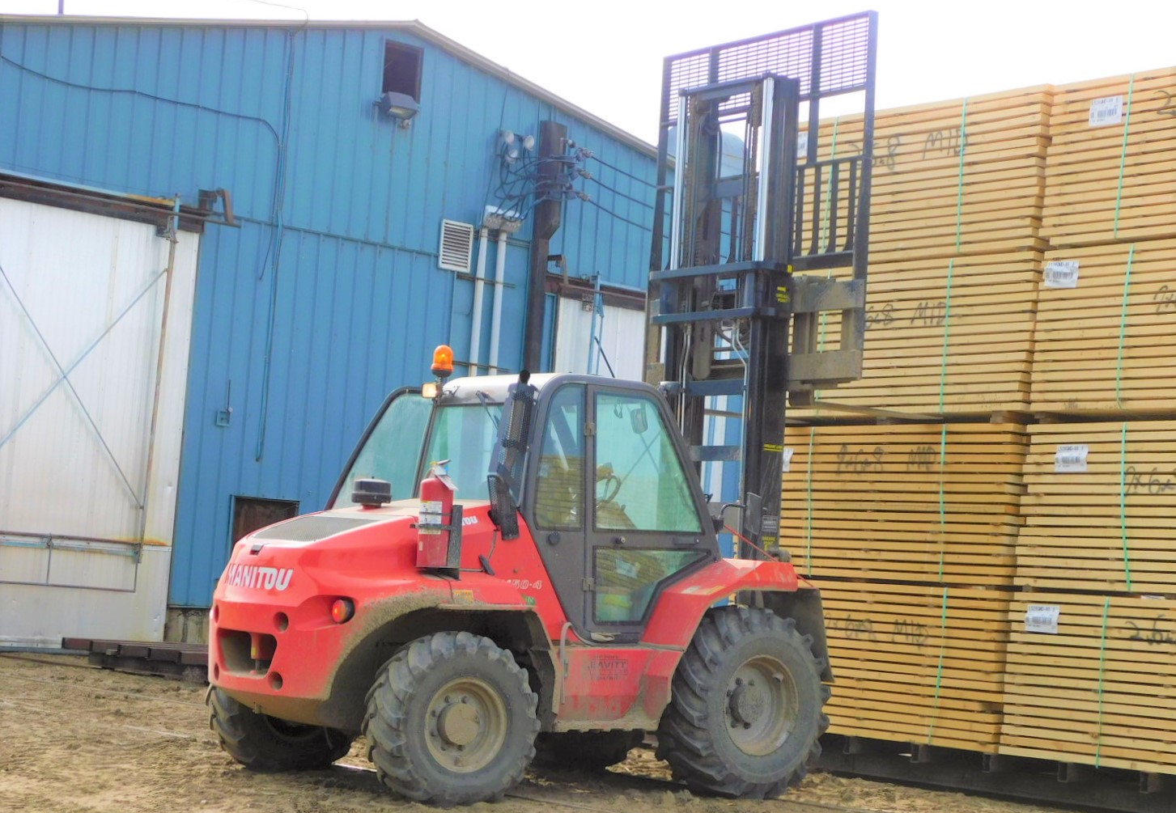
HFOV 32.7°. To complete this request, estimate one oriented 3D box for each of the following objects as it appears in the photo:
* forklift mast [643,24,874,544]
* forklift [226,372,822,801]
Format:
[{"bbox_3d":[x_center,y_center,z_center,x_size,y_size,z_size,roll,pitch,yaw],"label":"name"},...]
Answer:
[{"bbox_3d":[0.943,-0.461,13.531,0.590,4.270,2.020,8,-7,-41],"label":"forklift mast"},{"bbox_3d":[-0.471,1.057,12.247,3.770,2.470,1.970,8,-7,-41],"label":"forklift"}]

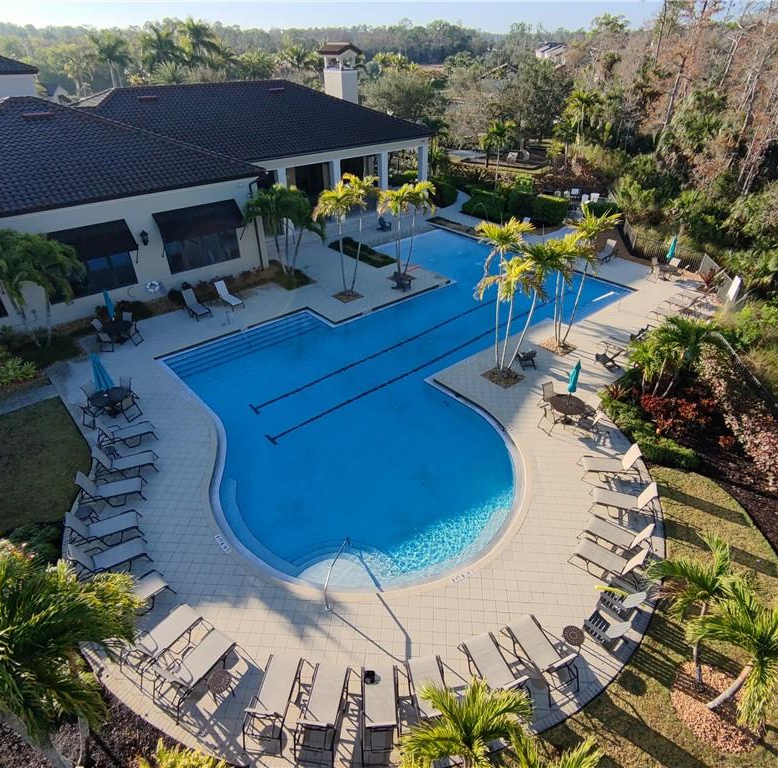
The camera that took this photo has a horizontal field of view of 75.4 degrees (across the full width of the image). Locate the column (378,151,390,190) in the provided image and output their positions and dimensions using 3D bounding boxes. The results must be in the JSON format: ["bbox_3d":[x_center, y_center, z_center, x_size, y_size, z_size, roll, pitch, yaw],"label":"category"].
[{"bbox_3d":[-0.484,-16.030,40.037,0.700,4.500,0.660,-26,42,-33],"label":"column"}]

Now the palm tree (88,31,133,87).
[{"bbox_3d":[-28.568,-30.640,53.778,4.800,12.000,4.800,-15,37,-20],"label":"palm tree"}]

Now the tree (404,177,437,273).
[{"bbox_3d":[1.613,-8.319,27.019,1.770,4.920,1.770,1,34,0],"label":"tree"}]

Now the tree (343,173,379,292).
[{"bbox_3d":[-1.304,-7.205,24.523,1.670,5.820,1.670,1,34,0],"label":"tree"}]

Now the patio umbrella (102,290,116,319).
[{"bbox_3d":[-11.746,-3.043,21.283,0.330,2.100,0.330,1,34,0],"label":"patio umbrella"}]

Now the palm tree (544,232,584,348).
[{"bbox_3d":[6.789,-3.729,20.477,1.460,4.850,1.460,1,34,0],"label":"palm tree"}]

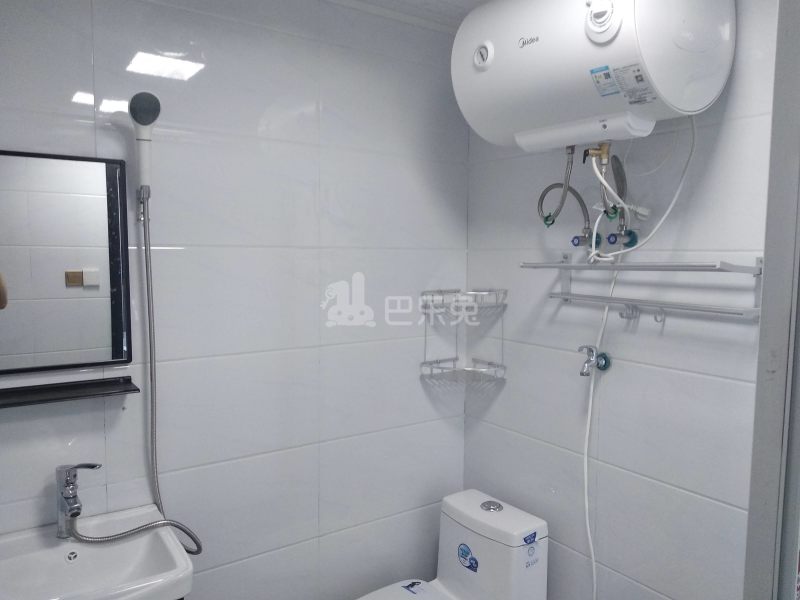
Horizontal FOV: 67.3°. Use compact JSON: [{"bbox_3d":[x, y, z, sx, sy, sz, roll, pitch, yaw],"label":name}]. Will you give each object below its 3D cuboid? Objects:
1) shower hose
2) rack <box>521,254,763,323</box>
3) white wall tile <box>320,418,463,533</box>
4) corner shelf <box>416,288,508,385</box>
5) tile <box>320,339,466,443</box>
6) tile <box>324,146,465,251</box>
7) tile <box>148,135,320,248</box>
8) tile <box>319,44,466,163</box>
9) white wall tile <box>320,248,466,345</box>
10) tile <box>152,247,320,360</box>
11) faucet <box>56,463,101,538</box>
[{"bbox_3d":[-0.637,0.182,1.424,0.295,0.905,0.170,-3,6,-35],"label":"shower hose"},{"bbox_3d":[0.573,-0.038,1.528,0.185,0.150,0.575,-3,6,-35],"label":"rack"},{"bbox_3d":[-0.010,0.577,2.041,0.591,0.300,0.010,-3,6,-35],"label":"white wall tile"},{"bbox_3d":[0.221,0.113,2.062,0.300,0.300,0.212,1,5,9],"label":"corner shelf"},{"bbox_3d":[-0.010,0.280,2.012,0.595,0.300,0.010,-3,6,-35],"label":"tile"},{"bbox_3d":[-0.001,-0.320,1.968,0.591,0.300,0.010,-3,6,-35],"label":"tile"},{"bbox_3d":[-0.479,-0.297,1.630,0.580,0.300,0.010,-3,6,-35],"label":"tile"},{"bbox_3d":[-0.001,-0.617,1.937,0.595,0.300,0.010,-3,6,-35],"label":"tile"},{"bbox_3d":[-0.005,-0.019,1.988,0.597,0.300,0.010,-3,6,-35],"label":"white wall tile"},{"bbox_3d":[-0.481,0.002,1.654,0.580,0.300,0.010,-3,6,-35],"label":"tile"},{"bbox_3d":[-0.726,0.472,1.367,0.090,0.175,0.130,-3,6,-35],"label":"faucet"}]

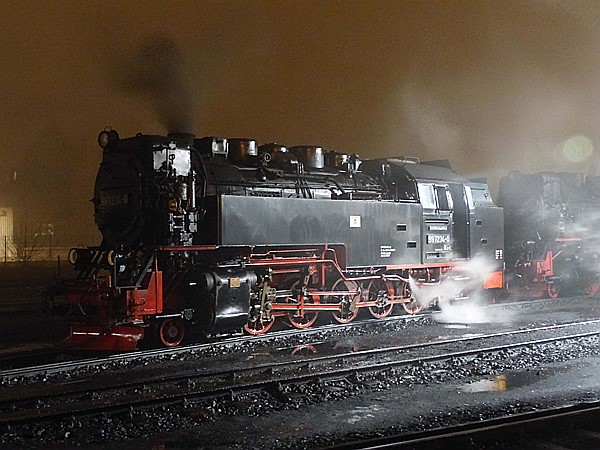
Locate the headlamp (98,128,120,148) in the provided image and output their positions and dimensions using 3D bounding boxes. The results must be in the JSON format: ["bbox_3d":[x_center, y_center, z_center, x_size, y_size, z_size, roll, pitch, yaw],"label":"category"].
[{"bbox_3d":[-3.340,-1.510,13.390,0.250,0.350,0.320,0,-1,-45],"label":"headlamp"}]

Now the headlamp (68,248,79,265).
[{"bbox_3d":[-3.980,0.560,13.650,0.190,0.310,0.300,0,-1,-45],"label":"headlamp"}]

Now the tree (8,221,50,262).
[{"bbox_3d":[-20.570,1.255,58.000,3.200,3.200,3.000,0,-1,0],"label":"tree"}]

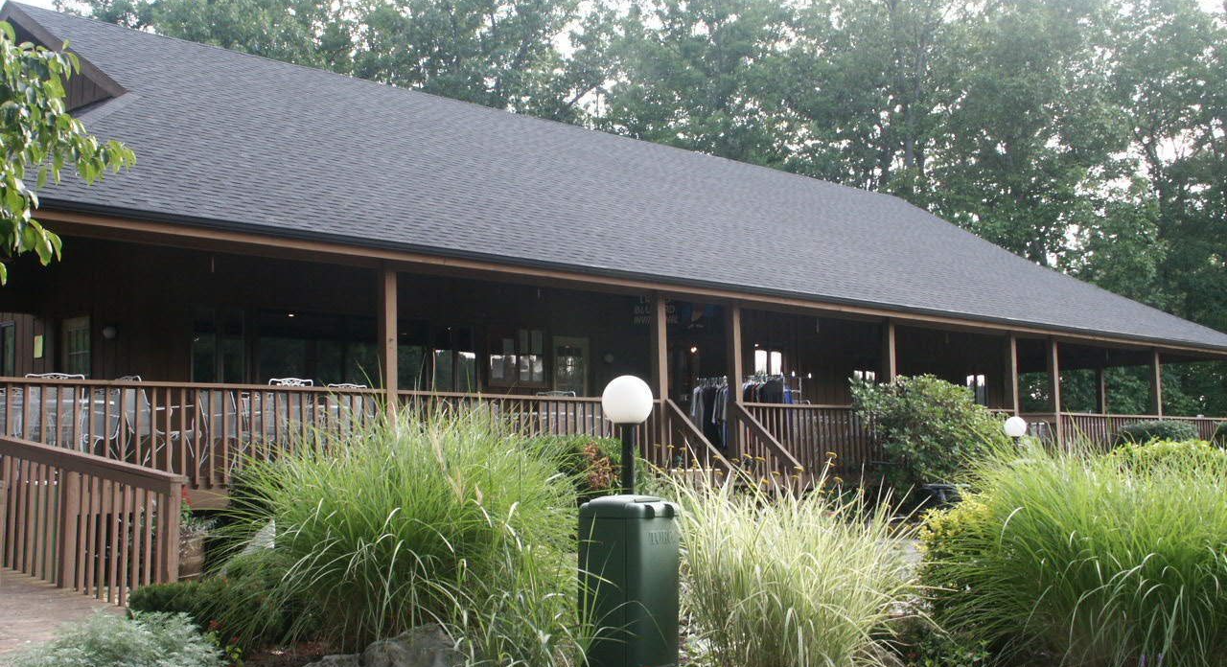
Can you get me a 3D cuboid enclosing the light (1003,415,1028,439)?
[{"bbox_3d":[5.498,1.960,18.788,0.310,1.670,0.310,-1,-6,0],"label":"light"}]

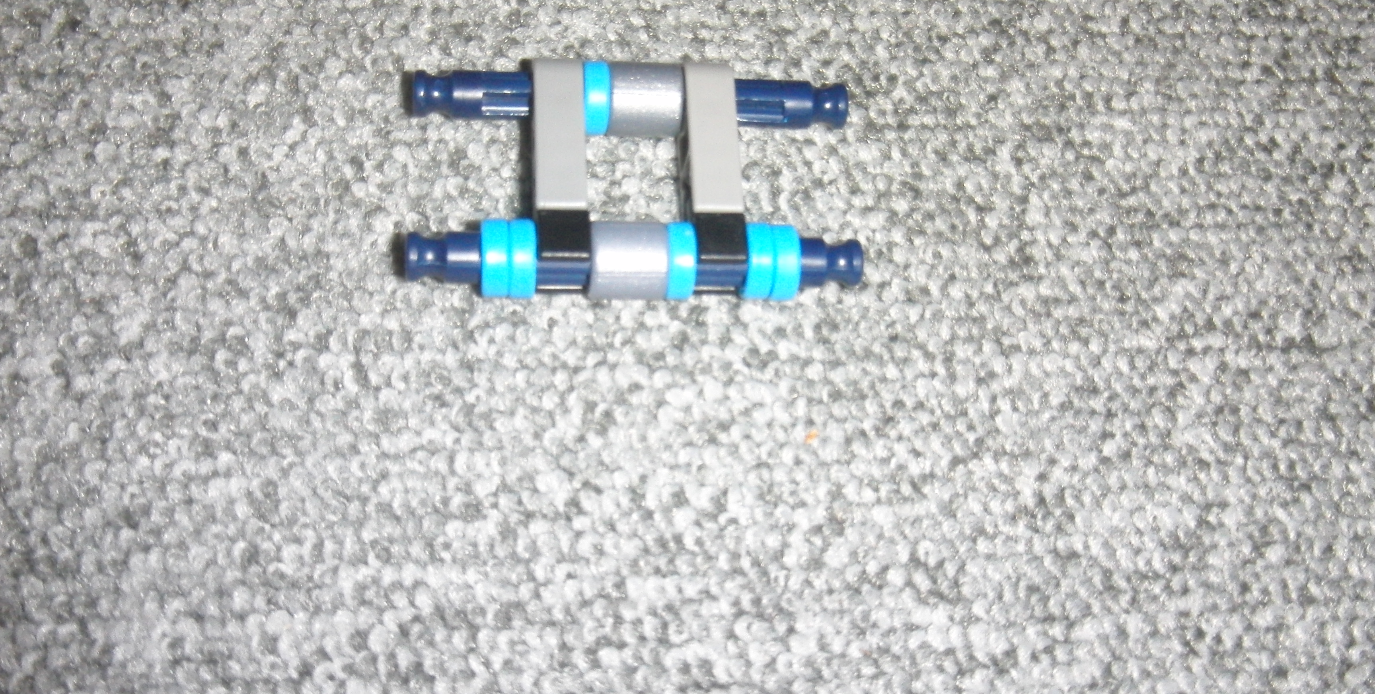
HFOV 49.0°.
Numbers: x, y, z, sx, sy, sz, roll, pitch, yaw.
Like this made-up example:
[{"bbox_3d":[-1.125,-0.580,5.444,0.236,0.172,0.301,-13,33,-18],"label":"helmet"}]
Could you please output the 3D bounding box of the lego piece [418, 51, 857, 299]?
[{"bbox_3d":[-0.006,-0.021,0.185,0.054,0.010,0.032,0,66,-8],"label":"lego piece"}]

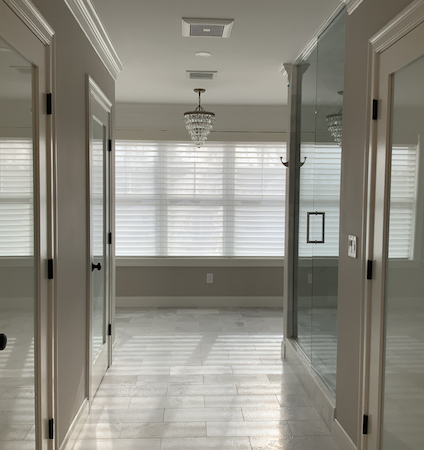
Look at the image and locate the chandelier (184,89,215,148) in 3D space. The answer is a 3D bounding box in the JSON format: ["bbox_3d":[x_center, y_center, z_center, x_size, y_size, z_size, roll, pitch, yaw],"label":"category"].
[{"bbox_3d":[-0.136,-1.159,5.479,0.334,0.615,0.334,1,3,-3],"label":"chandelier"}]

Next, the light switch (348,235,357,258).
[{"bbox_3d":[0.740,0.114,2.650,0.010,0.115,0.117,1,3,-3],"label":"light switch"}]

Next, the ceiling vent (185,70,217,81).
[{"bbox_3d":[-0.094,-1.415,4.776,0.286,0.020,0.305,1,3,-3],"label":"ceiling vent"}]

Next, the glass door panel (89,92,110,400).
[{"bbox_3d":[-0.840,0.167,3.665,0.042,2.030,0.775,1,3,-3],"label":"glass door panel"}]

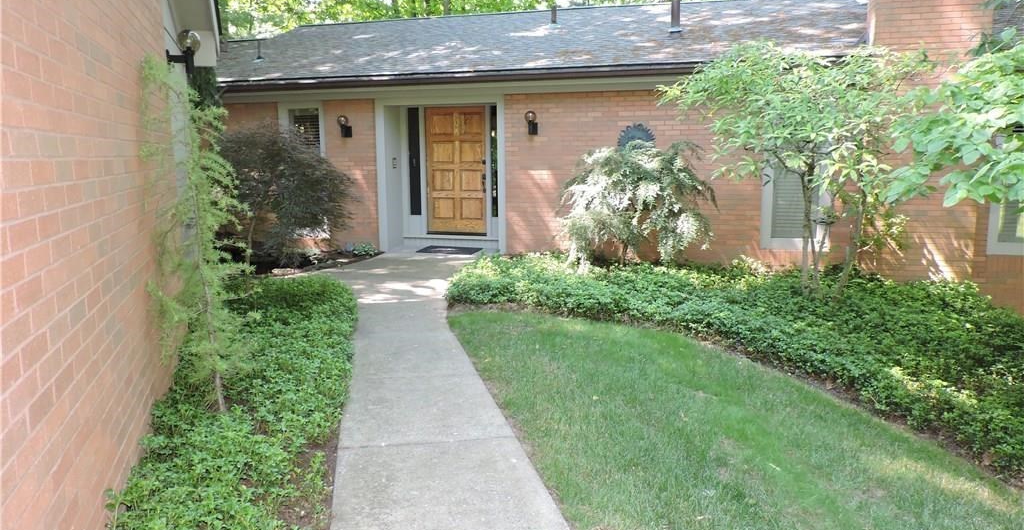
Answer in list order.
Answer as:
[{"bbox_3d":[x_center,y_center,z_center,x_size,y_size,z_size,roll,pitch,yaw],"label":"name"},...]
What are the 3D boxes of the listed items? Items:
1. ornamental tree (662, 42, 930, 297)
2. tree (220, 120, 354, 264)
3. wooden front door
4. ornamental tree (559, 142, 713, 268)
[{"bbox_3d":[3.192,-1.066,8.158,3.054,2.899,2.700,2,9,14],"label":"ornamental tree"},{"bbox_3d":[-3.383,-1.083,10.376,2.105,2.042,1.800,2,9,14],"label":"tree"},{"bbox_3d":[-0.896,-1.493,11.377,1.007,2.037,0.060,2,9,14],"label":"wooden front door"},{"bbox_3d":[1.614,-0.777,9.276,2.012,1.700,1.650,2,9,14],"label":"ornamental tree"}]

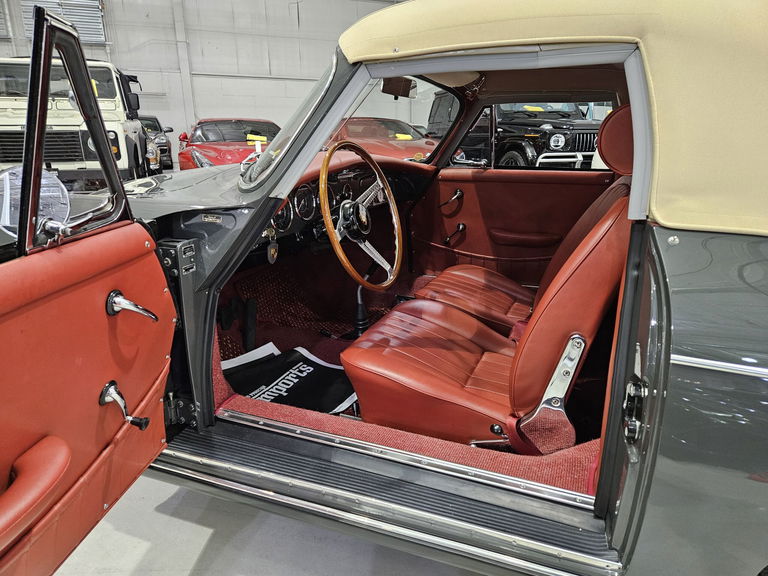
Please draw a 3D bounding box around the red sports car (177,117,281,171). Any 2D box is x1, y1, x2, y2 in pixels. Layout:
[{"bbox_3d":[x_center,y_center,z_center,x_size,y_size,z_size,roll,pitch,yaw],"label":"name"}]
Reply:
[{"bbox_3d":[-2.620,-2.351,9.058,1.950,1.280,4.650,-6,18,-20],"label":"red sports car"}]

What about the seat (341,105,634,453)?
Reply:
[{"bbox_3d":[0.300,-0.029,1.349,0.772,0.861,0.475,7,18,21],"label":"seat"}]

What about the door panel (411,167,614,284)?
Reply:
[{"bbox_3d":[0.511,-0.230,2.192,0.842,0.554,0.099,7,18,21],"label":"door panel"}]

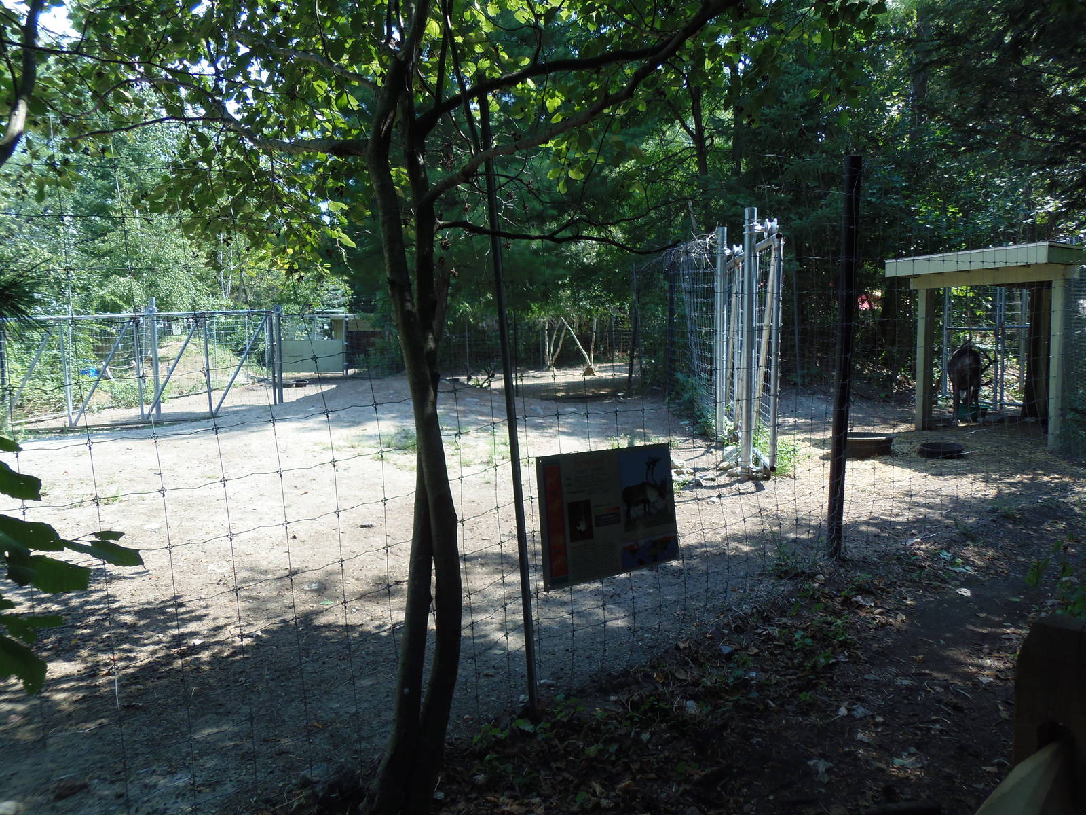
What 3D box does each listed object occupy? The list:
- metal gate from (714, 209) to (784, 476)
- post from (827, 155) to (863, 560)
[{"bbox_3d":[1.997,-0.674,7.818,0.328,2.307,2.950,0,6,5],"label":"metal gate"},{"bbox_3d":[1.600,-0.241,4.000,0.080,2.132,0.080,3,6,22],"label":"post"}]

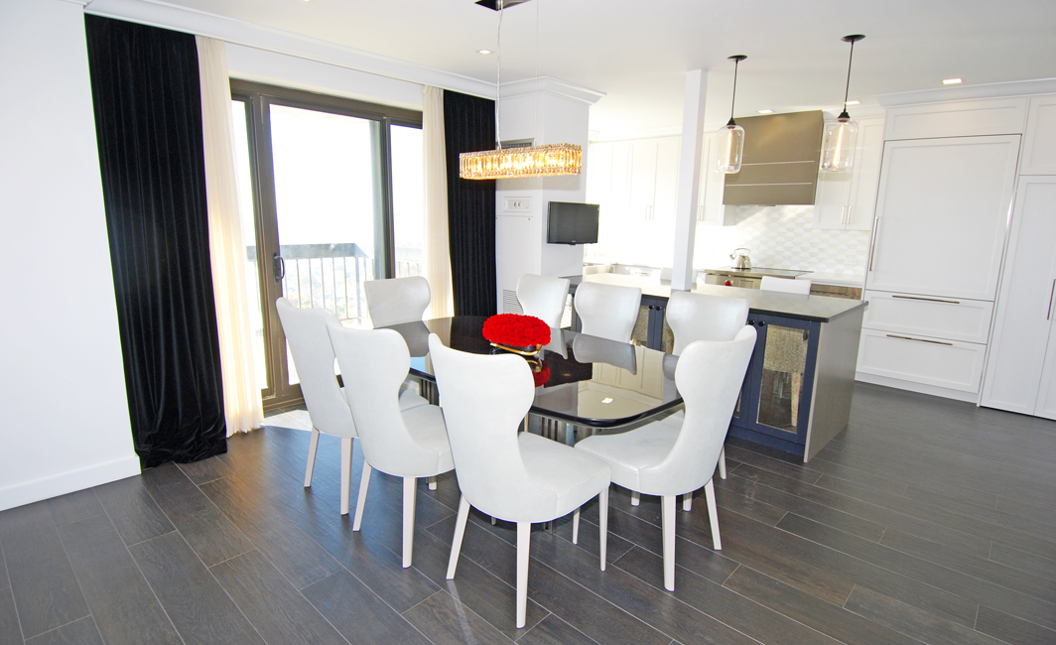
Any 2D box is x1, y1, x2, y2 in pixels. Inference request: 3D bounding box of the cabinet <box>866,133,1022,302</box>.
[{"bbox_3d":[3.619,-0.912,4.644,0.890,1.306,0.600,11,15,41],"label":"cabinet"}]

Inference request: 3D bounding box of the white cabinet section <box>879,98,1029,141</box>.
[{"bbox_3d":[3.627,-1.688,4.510,0.930,0.280,0.500,11,15,41],"label":"white cabinet section"}]

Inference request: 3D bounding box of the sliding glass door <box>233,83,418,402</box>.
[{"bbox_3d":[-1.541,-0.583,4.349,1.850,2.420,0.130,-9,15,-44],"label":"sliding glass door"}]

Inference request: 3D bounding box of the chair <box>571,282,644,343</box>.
[{"bbox_3d":[0.336,0.295,3.531,0.515,1.045,0.630,9,13,38],"label":"chair"}]

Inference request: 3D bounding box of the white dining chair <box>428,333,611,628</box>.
[{"bbox_3d":[-0.011,0.548,2.135,0.515,1.045,0.630,10,14,41],"label":"white dining chair"}]

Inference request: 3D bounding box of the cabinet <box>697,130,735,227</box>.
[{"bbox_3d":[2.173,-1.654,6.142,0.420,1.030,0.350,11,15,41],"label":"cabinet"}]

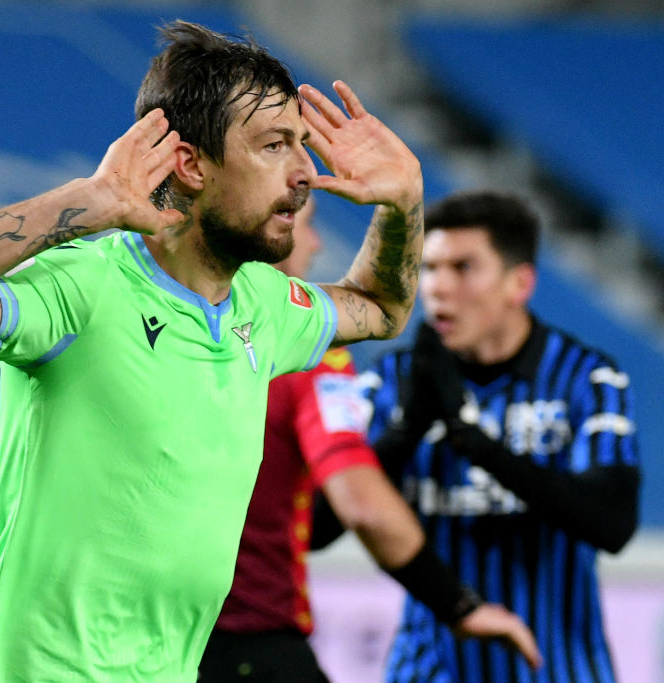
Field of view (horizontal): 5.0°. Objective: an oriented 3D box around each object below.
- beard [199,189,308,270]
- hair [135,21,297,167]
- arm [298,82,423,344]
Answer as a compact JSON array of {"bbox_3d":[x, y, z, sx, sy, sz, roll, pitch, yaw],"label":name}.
[{"bbox_3d":[-0.075,-0.122,8.360,0.095,0.092,0.135,-1,-2,30],"label":"beard"},{"bbox_3d":[-0.130,-0.269,8.400,0.195,0.165,0.170,-1,-2,30],"label":"hair"},{"bbox_3d":[0.033,-0.144,8.650,0.130,0.295,0.310,-1,-2,26],"label":"arm"}]

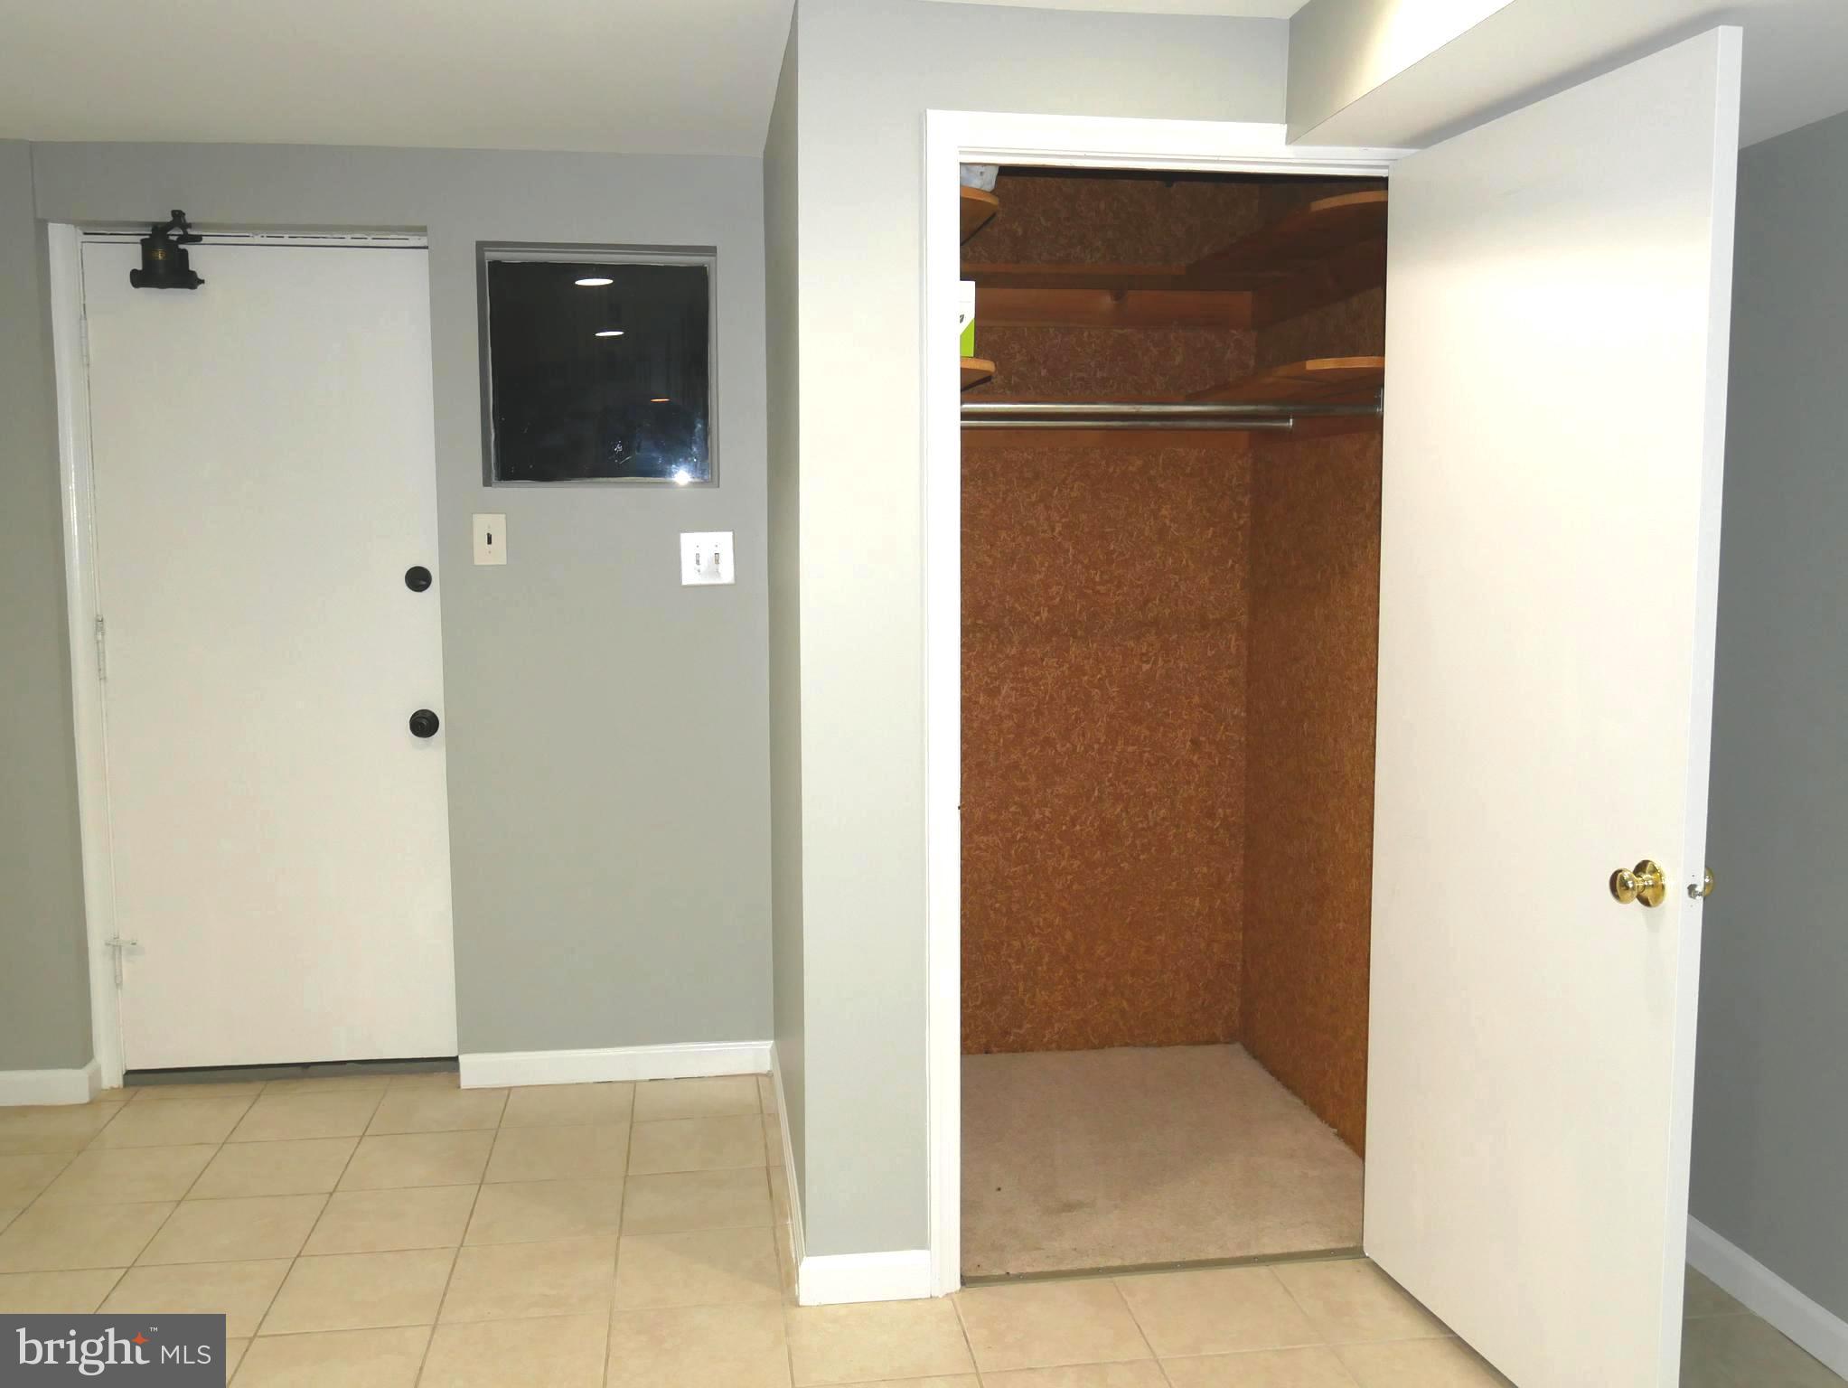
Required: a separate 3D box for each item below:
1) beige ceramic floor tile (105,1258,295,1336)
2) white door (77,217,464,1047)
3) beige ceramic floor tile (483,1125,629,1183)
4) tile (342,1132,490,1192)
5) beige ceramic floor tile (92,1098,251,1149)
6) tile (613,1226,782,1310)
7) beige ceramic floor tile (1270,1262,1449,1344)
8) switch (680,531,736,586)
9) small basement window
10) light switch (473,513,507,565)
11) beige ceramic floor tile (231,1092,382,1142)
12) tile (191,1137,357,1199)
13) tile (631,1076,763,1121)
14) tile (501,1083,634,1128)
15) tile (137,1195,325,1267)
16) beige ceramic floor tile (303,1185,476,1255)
[{"bbox_3d":[-1.329,1.103,2.903,0.300,0.010,0.300,-1,6,-8],"label":"beige ceramic floor tile"},{"bbox_3d":[-1.587,-0.072,3.968,0.816,2.019,0.045,-1,6,-8],"label":"white door"},{"bbox_3d":[-0.822,1.038,3.624,0.302,0.010,0.302,-1,6,-8],"label":"beige ceramic floor tile"},{"bbox_3d":[-1.113,1.034,3.543,0.300,0.010,0.300,-1,6,-8],"label":"tile"},{"bbox_3d":[-1.766,1.016,3.780,0.303,0.010,0.313,-1,6,-8],"label":"beige ceramic floor tile"},{"bbox_3d":[-0.426,1.087,3.028,0.300,0.010,0.300,-1,6,-8],"label":"tile"},{"bbox_3d":[0.822,1.102,2.916,0.303,0.010,0.303,-1,6,-8],"label":"beige ceramic floor tile"},{"bbox_3d":[-0.532,-0.333,3.952,0.126,0.126,0.015,-1,6,-8],"label":"switch"},{"bbox_3d":[-0.788,-0.796,3.922,0.560,0.575,0.120,-1,6,-8],"label":"small basement window"},{"bbox_3d":[-1.045,-0.371,3.862,0.073,0.117,0.012,-1,6,-8],"label":"light switch"},{"bbox_3d":[-1.464,1.011,3.823,0.303,0.010,0.313,-1,6,-8],"label":"beige ceramic floor tile"},{"bbox_3d":[-1.430,1.048,3.538,0.302,0.010,0.302,-1,6,-8],"label":"tile"},{"bbox_3d":[-0.557,0.996,3.943,0.303,0.010,0.299,-1,6,-8],"label":"tile"},{"bbox_3d":[-0.853,0.998,3.880,0.300,0.010,0.295,-1,6,-8],"label":"tile"},{"bbox_3d":[-1.376,1.076,3.208,0.303,0.010,0.295,-1,6,-8],"label":"tile"},{"bbox_3d":[-1.083,1.077,3.279,0.302,0.010,0.302,-1,6,-8],"label":"beige ceramic floor tile"}]

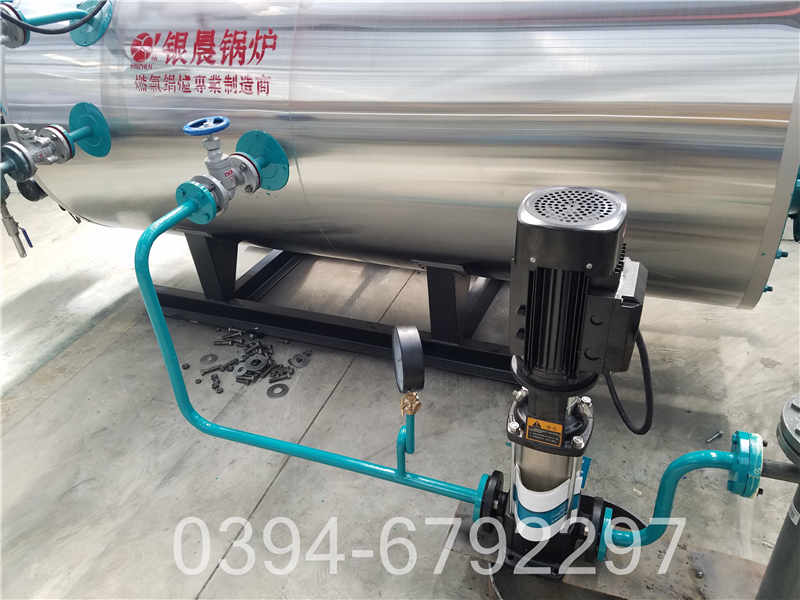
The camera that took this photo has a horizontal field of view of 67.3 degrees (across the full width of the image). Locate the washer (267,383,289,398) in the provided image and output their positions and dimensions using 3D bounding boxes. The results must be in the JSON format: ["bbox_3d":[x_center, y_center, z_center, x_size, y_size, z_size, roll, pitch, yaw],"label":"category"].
[{"bbox_3d":[-0.398,0.297,1.958,0.072,0.005,0.072,-3,32,2],"label":"washer"}]

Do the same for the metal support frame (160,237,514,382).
[{"bbox_3d":[-0.137,-0.179,2.324,1.663,0.396,0.728,9,34,20],"label":"metal support frame"}]

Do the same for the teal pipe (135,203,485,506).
[{"bbox_3d":[-0.185,0.095,1.428,0.829,0.537,0.278,9,34,20],"label":"teal pipe"}]

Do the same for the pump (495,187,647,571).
[{"bbox_3d":[0.302,0.203,1.180,0.262,0.828,0.220,8,33,18],"label":"pump"}]

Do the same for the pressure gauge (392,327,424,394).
[{"bbox_3d":[0.018,0.116,1.165,0.040,0.128,0.128,-7,32,-5],"label":"pressure gauge"}]

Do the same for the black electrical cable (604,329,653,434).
[{"bbox_3d":[0.406,0.146,1.062,0.096,0.223,0.066,9,34,20],"label":"black electrical cable"}]

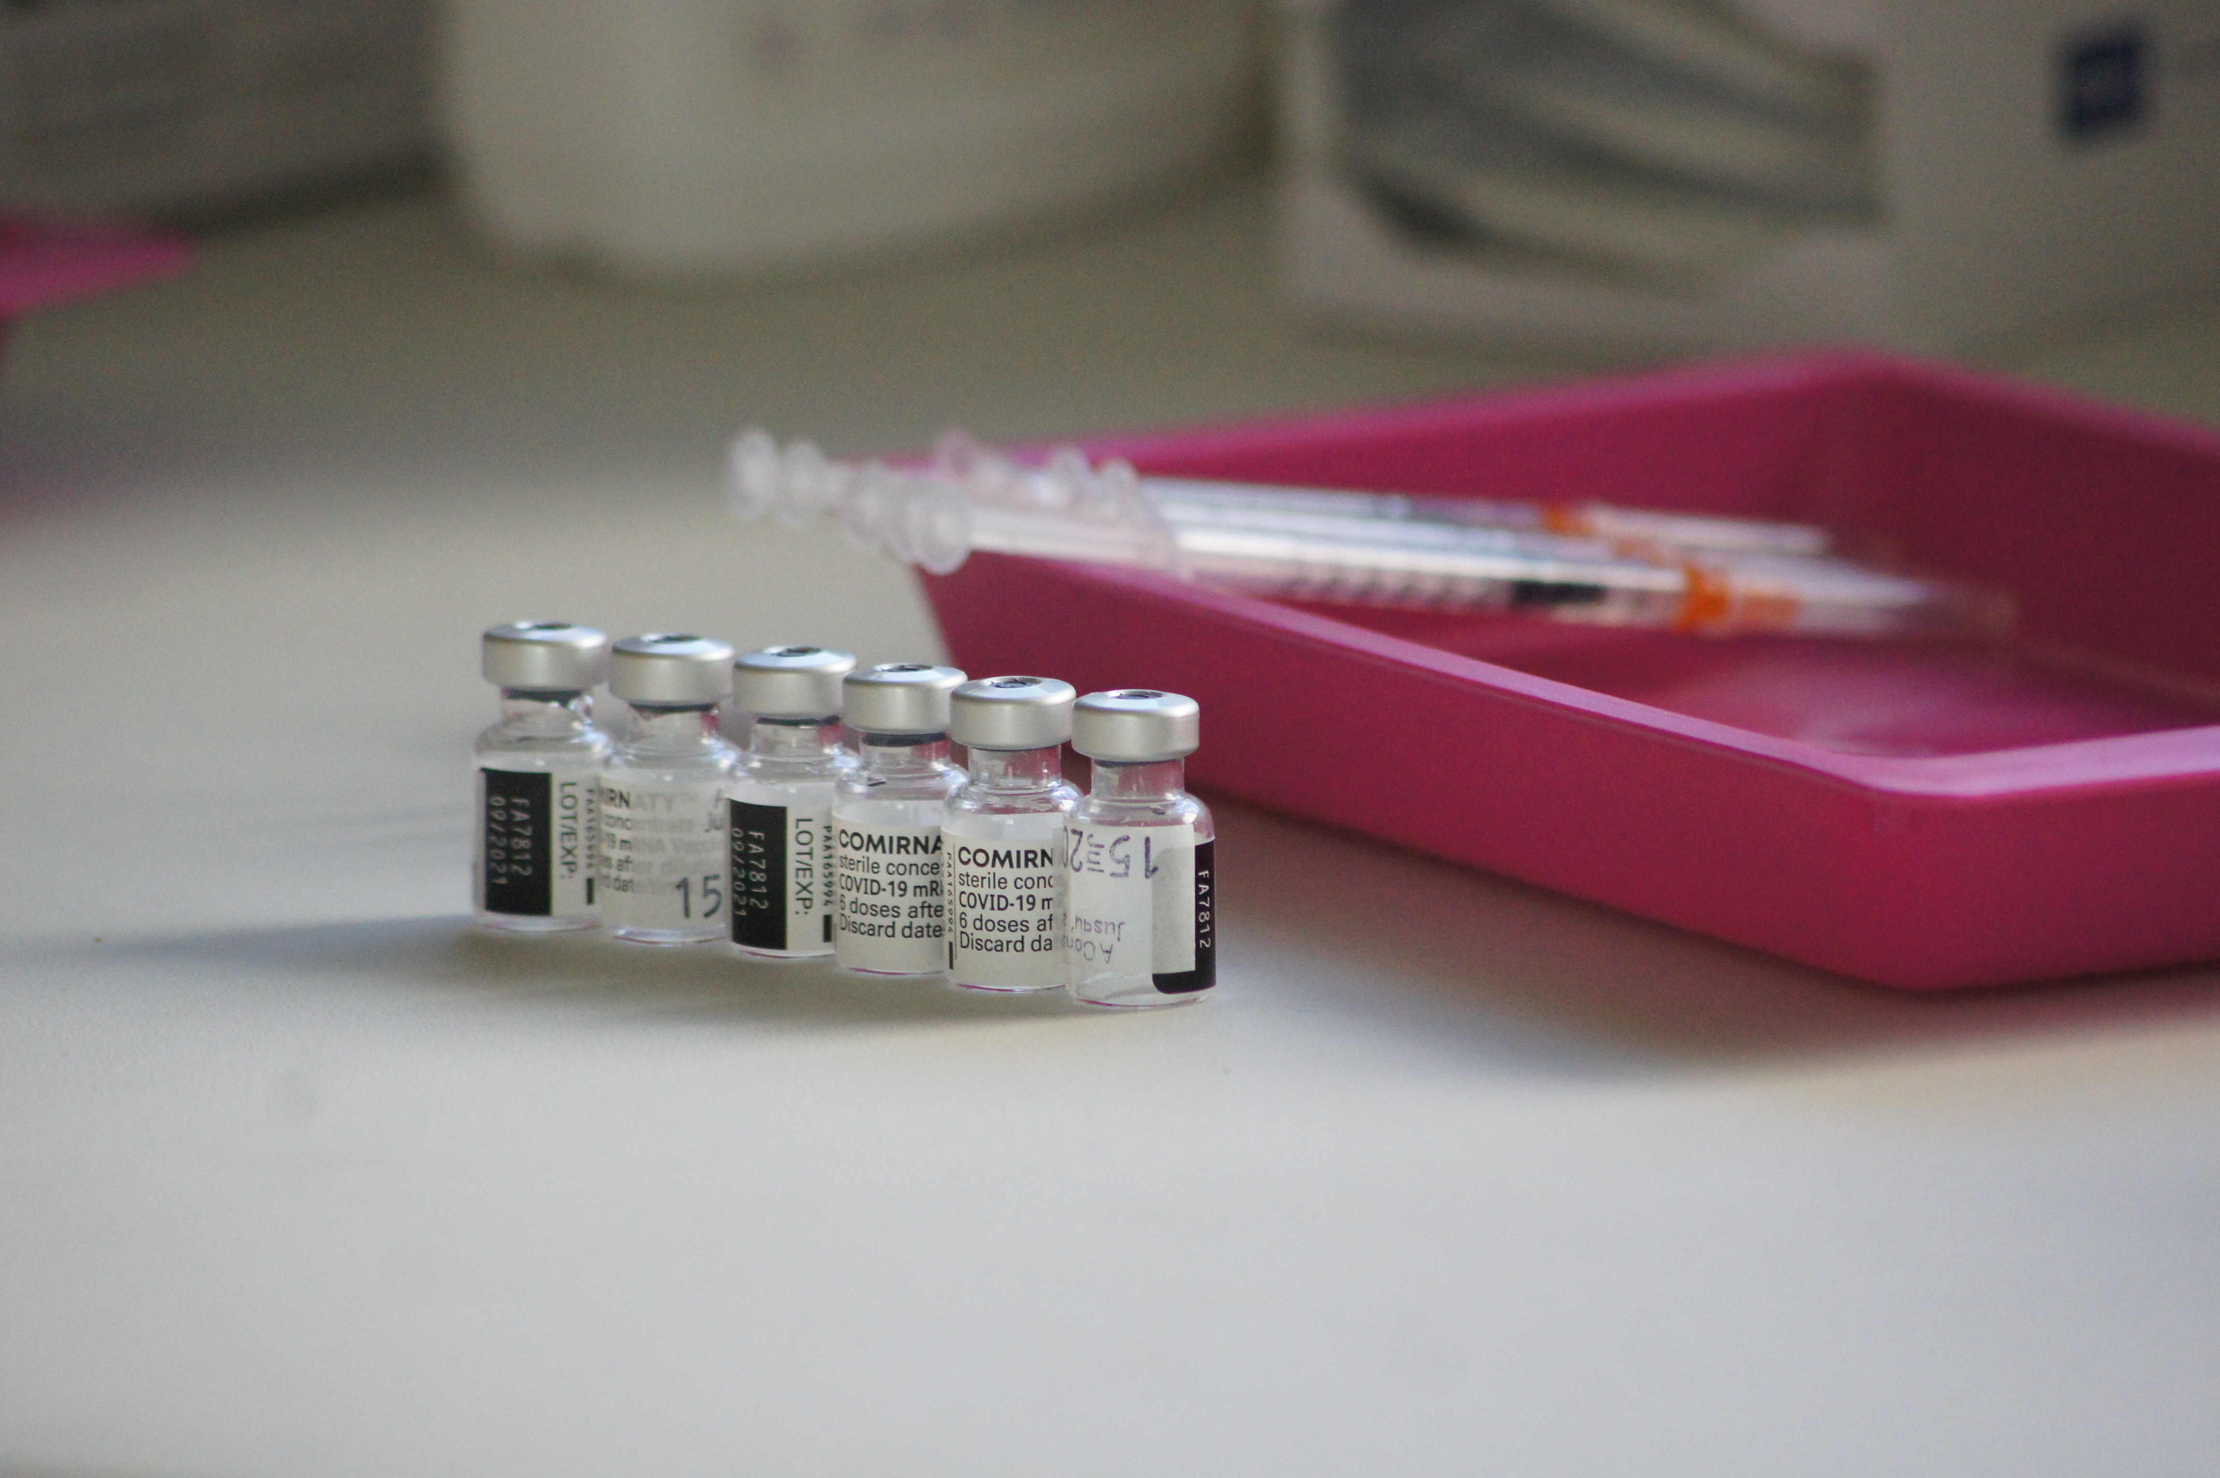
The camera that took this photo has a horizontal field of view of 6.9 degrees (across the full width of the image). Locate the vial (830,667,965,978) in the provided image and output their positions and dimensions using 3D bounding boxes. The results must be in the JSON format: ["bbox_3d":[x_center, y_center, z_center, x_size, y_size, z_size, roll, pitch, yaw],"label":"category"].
[{"bbox_3d":[-0.022,0.008,2.021,0.016,0.032,0.016,-1,11,0],"label":"vial"}]

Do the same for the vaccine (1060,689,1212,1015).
[{"bbox_3d":[0.003,0.012,2.001,0.016,0.032,0.016,-1,11,0],"label":"vaccine"}]

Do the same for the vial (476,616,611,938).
[{"bbox_3d":[-0.062,0.004,2.049,0.016,0.032,0.016,-1,11,0],"label":"vial"}]

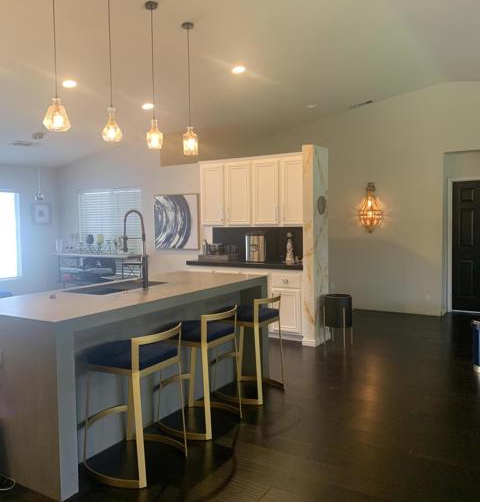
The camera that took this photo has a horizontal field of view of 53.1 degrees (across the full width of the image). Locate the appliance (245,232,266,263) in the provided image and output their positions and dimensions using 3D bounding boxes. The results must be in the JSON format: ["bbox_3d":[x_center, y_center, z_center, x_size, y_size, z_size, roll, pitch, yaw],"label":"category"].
[{"bbox_3d":[0.202,-0.036,5.996,0.240,0.370,0.310,0,3,14],"label":"appliance"}]

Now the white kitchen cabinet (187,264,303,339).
[{"bbox_3d":[0.158,0.603,6.181,1.660,0.910,0.590,1,4,32],"label":"white kitchen cabinet"}]

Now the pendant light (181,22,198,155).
[{"bbox_3d":[-0.447,-1.423,4.266,0.125,1.133,0.125,-1,4,0],"label":"pendant light"}]

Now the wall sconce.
[{"bbox_3d":[2.025,-0.663,7.402,0.363,0.757,0.239,2,4,32],"label":"wall sconce"}]

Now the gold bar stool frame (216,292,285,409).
[{"bbox_3d":[0.087,0.766,3.999,0.500,0.820,0.540,1,4,32],"label":"gold bar stool frame"}]

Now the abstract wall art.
[{"bbox_3d":[-0.997,-0.439,7.436,0.900,0.872,0.036,2,4,32],"label":"abstract wall art"}]

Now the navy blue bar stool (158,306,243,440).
[{"bbox_3d":[-0.284,0.817,3.466,0.527,0.848,0.530,2,4,32],"label":"navy blue bar stool"}]

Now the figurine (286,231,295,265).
[{"bbox_3d":[0.589,-0.015,5.603,0.105,0.365,0.105,1,4,32],"label":"figurine"}]

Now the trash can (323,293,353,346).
[{"bbox_3d":[1.139,0.794,5.548,0.335,0.565,0.335,-1,3,0],"label":"trash can"}]

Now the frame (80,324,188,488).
[{"bbox_3d":[-0.633,0.860,2.897,0.527,0.842,0.535,2,4,32],"label":"frame"}]

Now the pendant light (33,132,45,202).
[{"bbox_3d":[-2.751,-1.134,6.600,0.140,0.925,0.140,1,4,32],"label":"pendant light"}]

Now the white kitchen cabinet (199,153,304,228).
[{"bbox_3d":[0.263,-0.784,6.440,1.737,0.895,0.335,2,4,32],"label":"white kitchen cabinet"}]

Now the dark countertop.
[{"bbox_3d":[0.189,0.169,6.374,1.764,0.051,0.638,2,4,32],"label":"dark countertop"}]

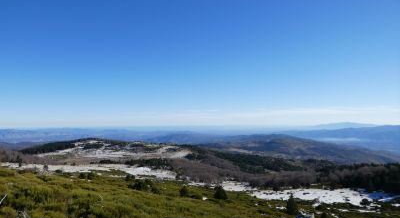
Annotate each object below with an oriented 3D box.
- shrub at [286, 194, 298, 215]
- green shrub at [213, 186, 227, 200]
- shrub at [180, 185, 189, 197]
[{"bbox_3d":[10.996,11.383,33.000,1.310,2.530,1.240,0,-3,0],"label":"shrub"},{"bbox_3d":[2.885,12.081,40.000,1.840,1.950,1.750,0,-3,0],"label":"green shrub"},{"bbox_3d":[-2.236,11.937,40.000,1.130,1.660,1.070,0,-3,0],"label":"shrub"}]

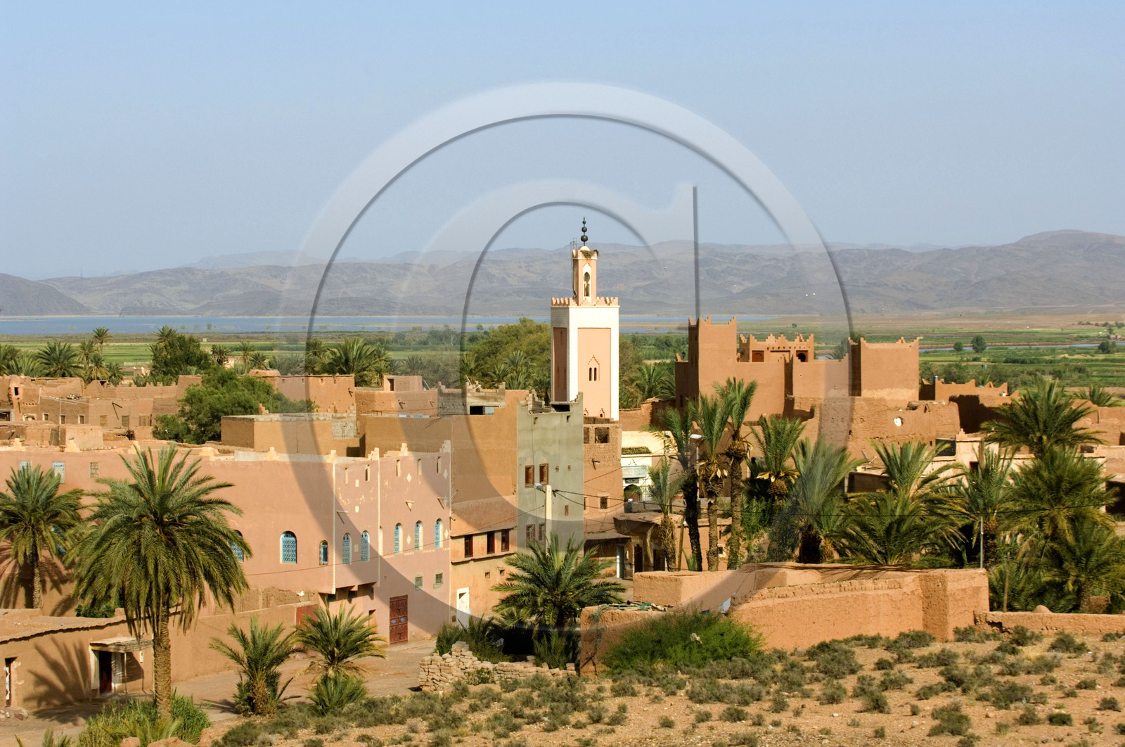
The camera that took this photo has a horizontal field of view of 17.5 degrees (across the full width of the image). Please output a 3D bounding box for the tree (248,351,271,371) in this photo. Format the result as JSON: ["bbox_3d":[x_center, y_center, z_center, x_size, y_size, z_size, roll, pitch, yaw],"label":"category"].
[{"bbox_3d":[-70.583,-1.413,850.078,5.200,7.200,5.200,0,1,0],"label":"tree"}]

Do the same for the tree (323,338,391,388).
[{"bbox_3d":[-19.190,2.455,340.000,6.380,11.540,6.190,0,1,0],"label":"tree"}]

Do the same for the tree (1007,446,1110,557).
[{"bbox_3d":[27.853,8.470,205.095,5.800,8.800,5.800,0,1,0],"label":"tree"}]

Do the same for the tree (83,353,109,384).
[{"bbox_3d":[-86.663,0.753,680.099,4.600,9.200,4.600,0,1,0],"label":"tree"}]

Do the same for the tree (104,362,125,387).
[{"bbox_3d":[-83.390,1.790,680.086,4.200,8.000,4.200,0,1,0],"label":"tree"}]

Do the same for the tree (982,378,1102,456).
[{"bbox_3d":[29.542,6.047,225.124,7.300,11.500,7.300,0,1,0],"label":"tree"}]

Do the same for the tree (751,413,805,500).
[{"bbox_3d":[14.004,7.501,237.000,3.540,9.580,3.430,0,1,0],"label":"tree"}]

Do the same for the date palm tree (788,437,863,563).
[{"bbox_3d":[15.689,8.212,218.000,4.460,8.820,4.330,0,1,0],"label":"date palm tree"}]

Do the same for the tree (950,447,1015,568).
[{"bbox_3d":[24.056,8.479,208.093,4.700,8.600,4.700,0,1,0],"label":"tree"}]

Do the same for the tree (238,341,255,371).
[{"bbox_3d":[-73.447,-3.683,850.000,4.400,7.700,4.400,0,1,0],"label":"tree"}]

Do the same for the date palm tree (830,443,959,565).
[{"bbox_3d":[19.522,8.112,214.000,7.260,8.340,7.040,0,1,0],"label":"date palm tree"}]

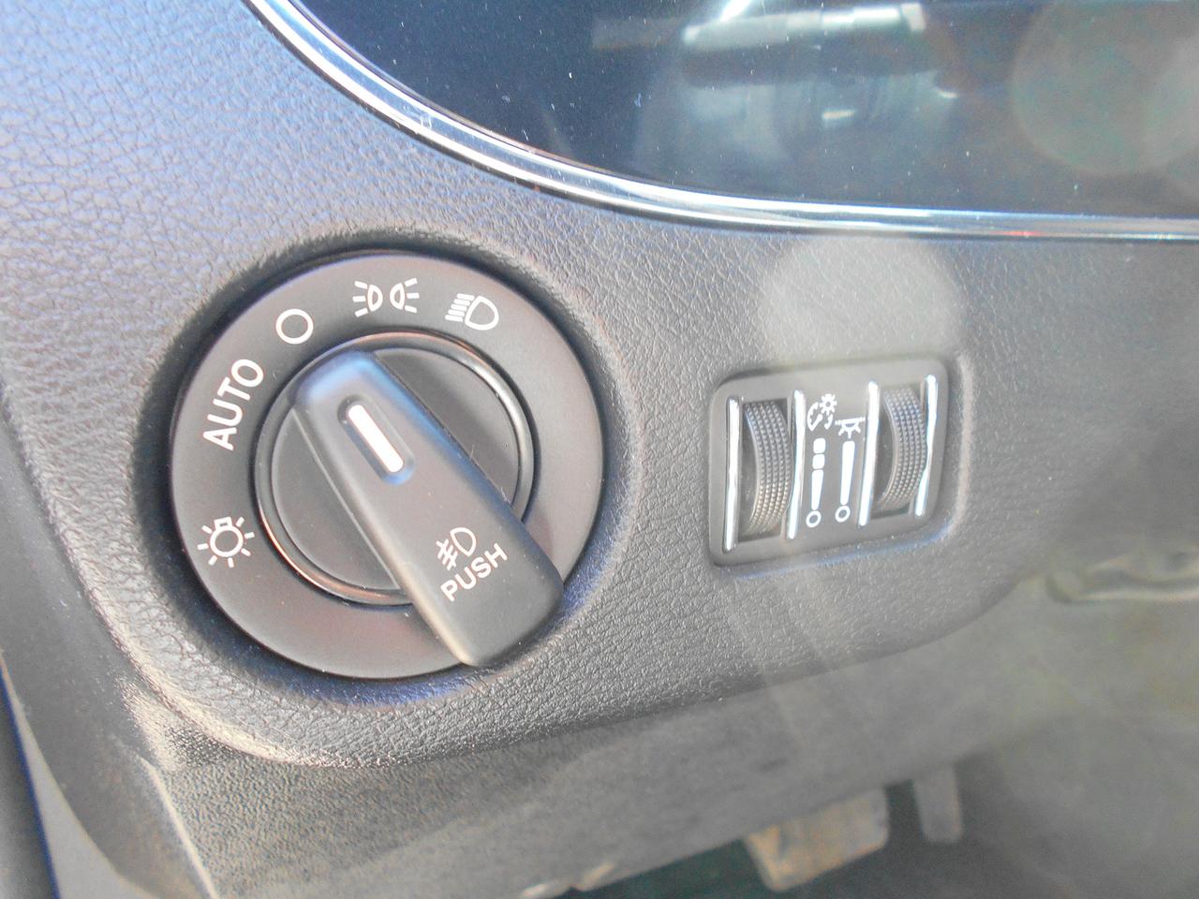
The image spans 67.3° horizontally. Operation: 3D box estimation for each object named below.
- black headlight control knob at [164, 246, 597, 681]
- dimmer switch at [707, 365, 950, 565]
[{"bbox_3d":[-0.030,0.005,0.147,0.072,0.072,0.022,-8,11,-22],"label":"black headlight control knob"},{"bbox_3d":[0.048,0.002,0.187,0.059,0.039,0.012,-7,14,-21],"label":"dimmer switch"}]

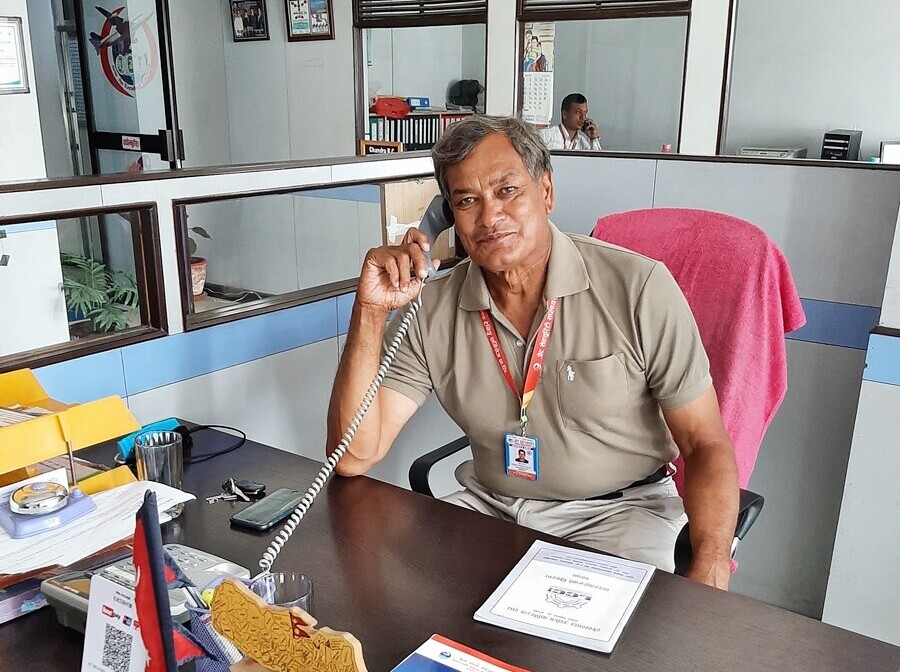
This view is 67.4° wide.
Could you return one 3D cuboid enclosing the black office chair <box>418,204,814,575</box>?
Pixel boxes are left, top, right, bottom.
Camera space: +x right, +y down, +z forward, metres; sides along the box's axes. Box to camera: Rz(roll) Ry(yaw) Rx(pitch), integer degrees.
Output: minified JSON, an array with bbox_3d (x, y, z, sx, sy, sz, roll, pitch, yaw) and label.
[{"bbox_3d":[0.340,0.333,1.487,0.630,1.190,0.700,11,17,35],"label":"black office chair"}]

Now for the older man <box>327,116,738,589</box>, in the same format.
[{"bbox_3d":[0.146,0.319,1.206,0.650,1.350,0.740,9,16,29],"label":"older man"}]

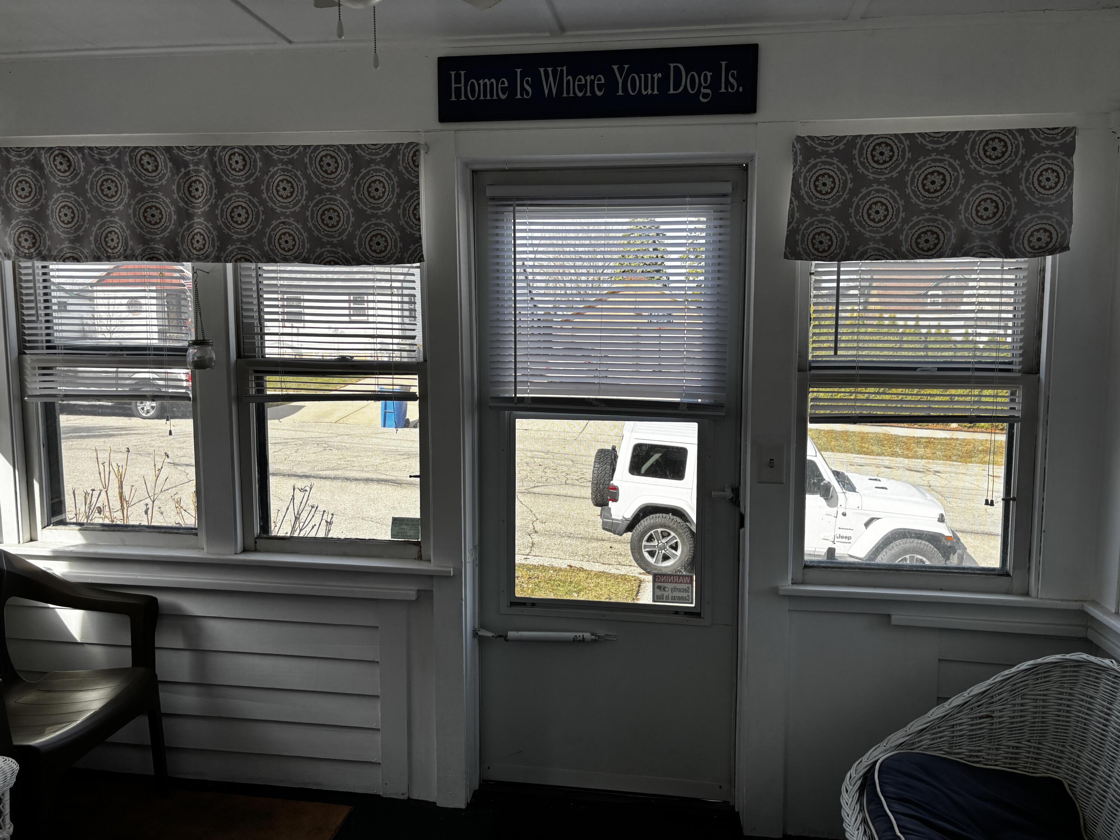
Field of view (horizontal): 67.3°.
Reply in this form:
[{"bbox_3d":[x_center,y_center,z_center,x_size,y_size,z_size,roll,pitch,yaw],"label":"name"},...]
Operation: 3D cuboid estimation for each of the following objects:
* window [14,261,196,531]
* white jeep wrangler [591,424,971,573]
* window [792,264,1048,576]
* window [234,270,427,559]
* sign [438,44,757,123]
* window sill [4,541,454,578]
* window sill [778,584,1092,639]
[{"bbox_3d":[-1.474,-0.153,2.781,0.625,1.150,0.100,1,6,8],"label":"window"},{"bbox_3d":[2.850,1.100,11.300,4.750,1.860,1.880,3,6,15],"label":"white jeep wrangler"},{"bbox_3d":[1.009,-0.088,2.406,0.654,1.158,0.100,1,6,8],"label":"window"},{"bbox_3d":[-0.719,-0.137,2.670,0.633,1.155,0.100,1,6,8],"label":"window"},{"bbox_3d":[0.097,-0.953,2.394,0.911,0.186,0.020,1,6,8],"label":"sign"},{"bbox_3d":[-1.101,0.450,2.742,1.577,0.028,0.100,1,6,8],"label":"window sill"},{"bbox_3d":[1.053,0.544,2.417,0.833,0.108,0.085,1,6,8],"label":"window sill"}]

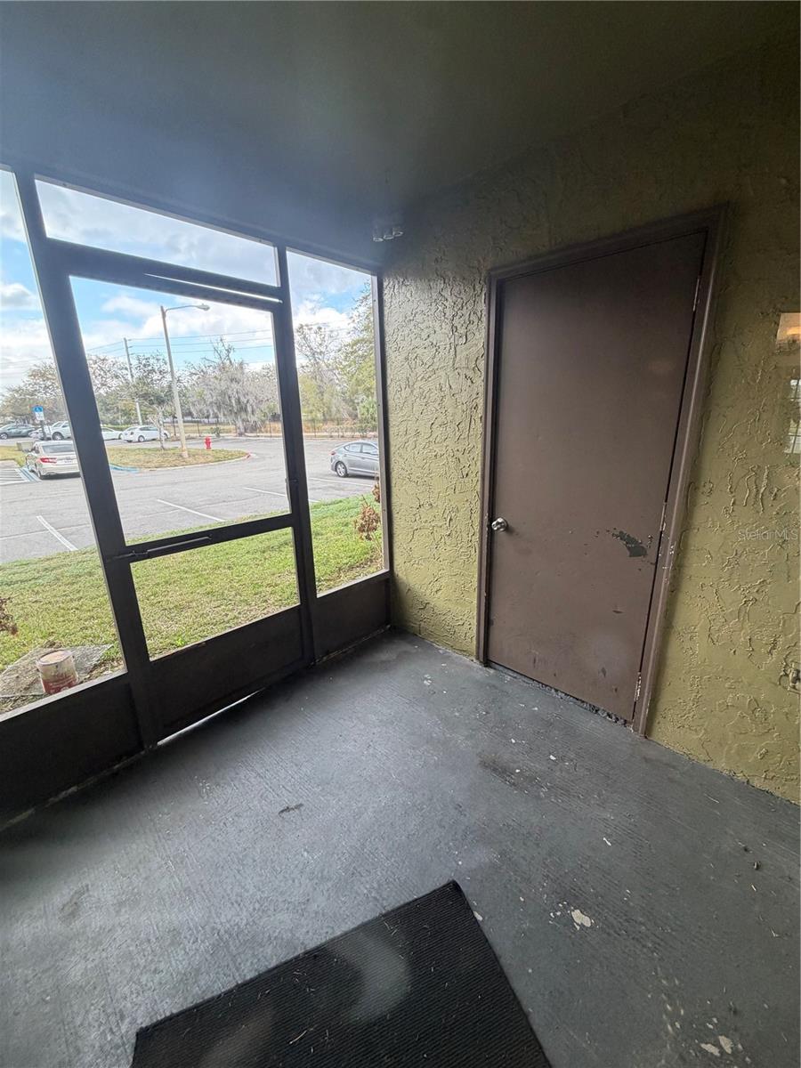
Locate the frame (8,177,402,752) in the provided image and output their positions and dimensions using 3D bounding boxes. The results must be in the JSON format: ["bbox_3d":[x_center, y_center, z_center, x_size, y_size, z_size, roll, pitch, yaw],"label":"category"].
[{"bbox_3d":[-0.666,-0.265,2.265,0.060,2.264,1.648,13,21,42],"label":"frame"}]

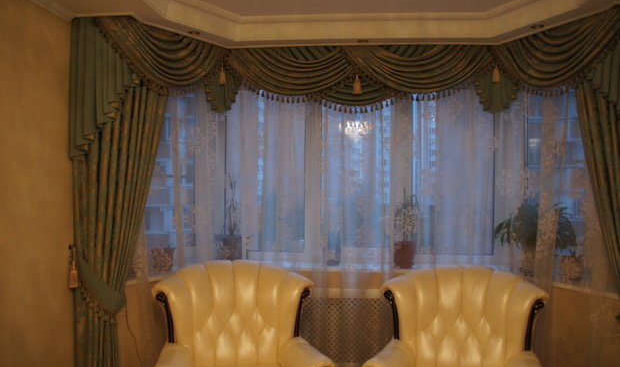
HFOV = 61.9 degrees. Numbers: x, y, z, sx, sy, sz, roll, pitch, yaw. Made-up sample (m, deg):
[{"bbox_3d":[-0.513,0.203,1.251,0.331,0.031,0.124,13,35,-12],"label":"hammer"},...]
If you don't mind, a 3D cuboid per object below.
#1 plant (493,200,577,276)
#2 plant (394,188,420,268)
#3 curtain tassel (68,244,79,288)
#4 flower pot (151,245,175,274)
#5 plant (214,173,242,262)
[{"bbox_3d":[1.665,0.400,3.830,0.600,0.560,0.530,0,0,5],"label":"plant"},{"bbox_3d":[0.782,0.355,4.140,0.205,0.640,0.200,0,0,5],"label":"plant"},{"bbox_3d":[-1.397,0.490,3.050,0.060,0.270,0.060,0,0,5],"label":"curtain tassel"},{"bbox_3d":[-1.084,0.565,3.810,0.172,0.185,0.172,0,0,0],"label":"flower pot"},{"bbox_3d":[-0.663,0.297,4.200,0.220,0.740,0.210,0,0,5],"label":"plant"}]

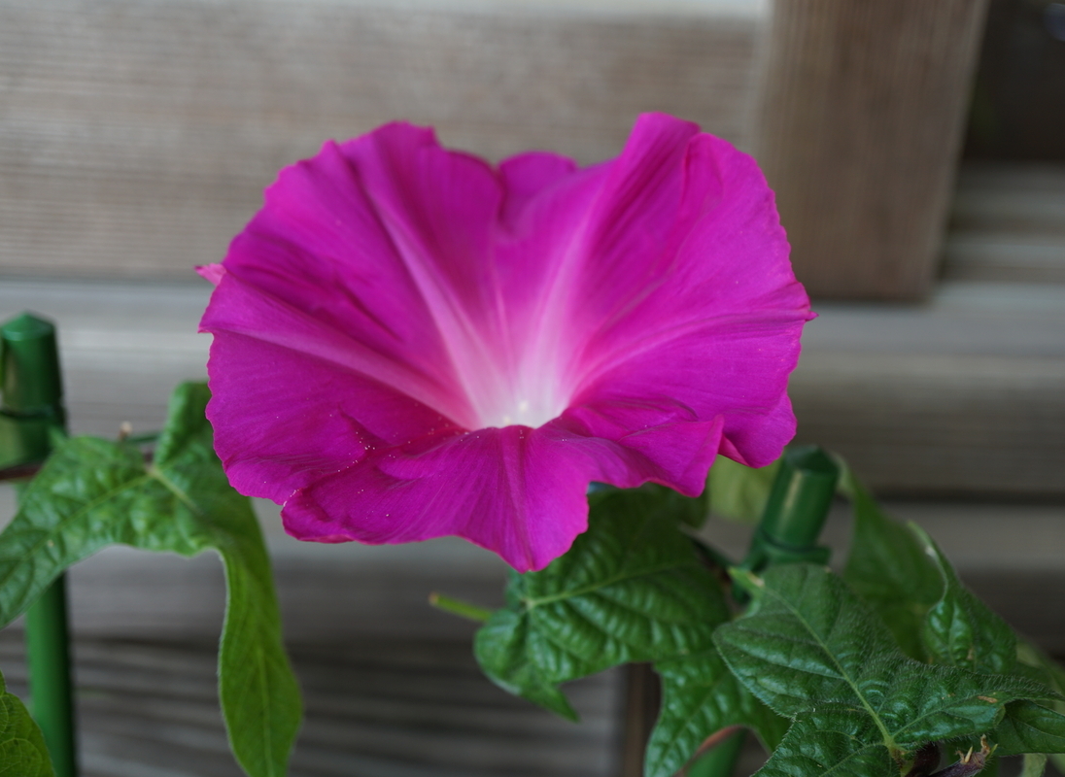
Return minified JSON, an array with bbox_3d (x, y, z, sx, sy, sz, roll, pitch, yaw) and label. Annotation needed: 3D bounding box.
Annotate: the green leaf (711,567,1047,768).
[{"bbox_3d":[0.065,0.052,0.268,0.060,0.018,0.052,-31,62,-19],"label":"green leaf"}]

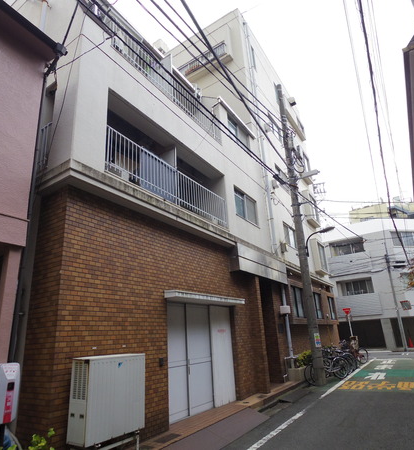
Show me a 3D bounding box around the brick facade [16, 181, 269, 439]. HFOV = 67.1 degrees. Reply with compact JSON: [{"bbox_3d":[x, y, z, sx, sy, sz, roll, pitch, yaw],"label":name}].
[{"bbox_3d":[-0.571,2.037,6.744,1.150,3.850,6.100,-14,-22,30],"label":"brick facade"}]

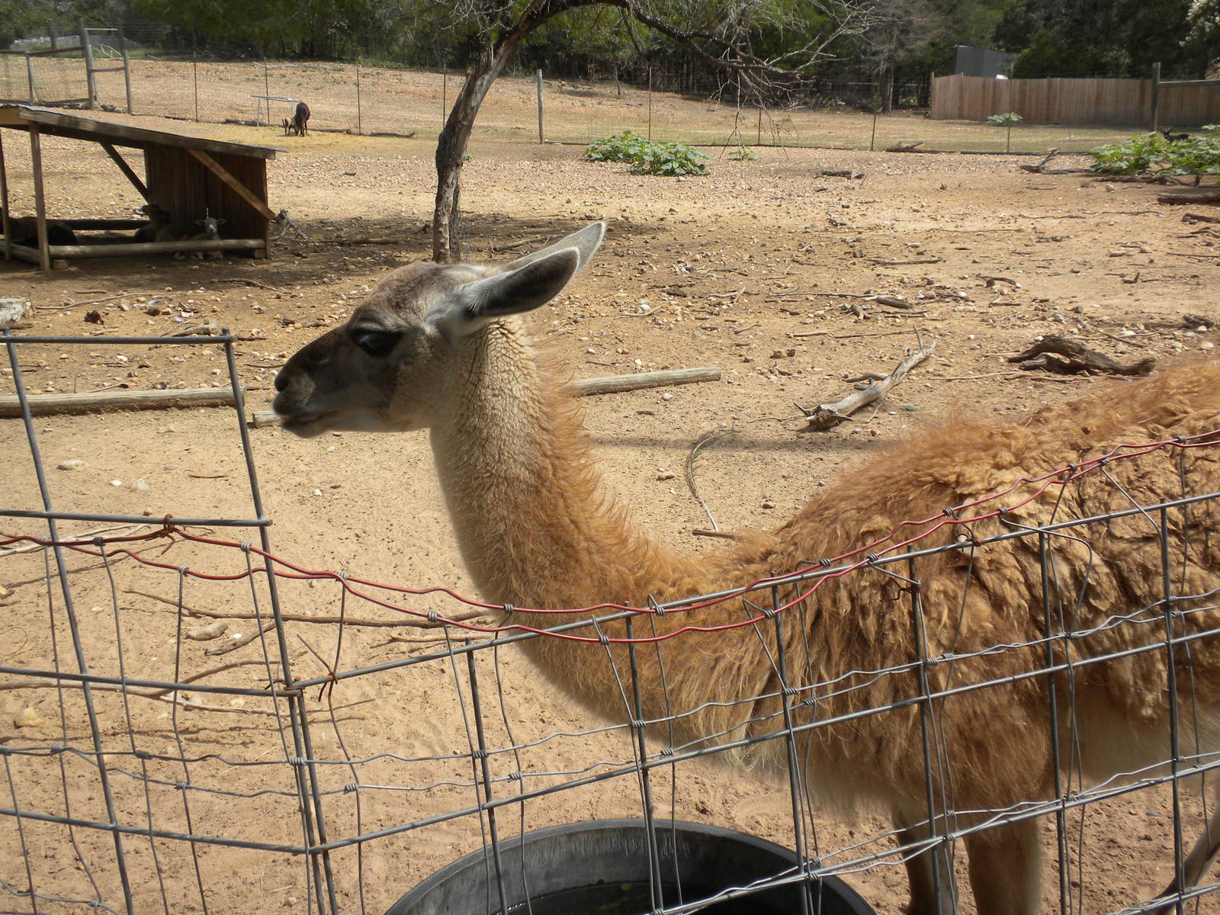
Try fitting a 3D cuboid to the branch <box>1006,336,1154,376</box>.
[{"bbox_3d":[2.470,-0.535,6.831,0.780,0.150,0.260,3,17,12],"label":"branch"}]

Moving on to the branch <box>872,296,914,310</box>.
[{"bbox_3d":[1.916,-1.047,8.781,0.300,0.060,0.080,15,22,42],"label":"branch"}]

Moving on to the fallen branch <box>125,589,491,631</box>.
[{"bbox_3d":[-0.884,0.435,3.797,1.100,0.070,0.130,1,16,7],"label":"fallen branch"}]

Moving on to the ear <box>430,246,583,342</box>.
[{"bbox_3d":[-0.128,-0.205,1.620,0.210,0.068,0.065,-27,10,13],"label":"ear"}]

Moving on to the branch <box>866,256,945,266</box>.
[{"bbox_3d":[2.457,-1.639,10.808,0.660,0.050,0.140,2,16,8],"label":"branch"}]

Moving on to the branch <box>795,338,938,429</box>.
[{"bbox_3d":[1.314,-0.426,6.457,0.360,0.180,1.550,9,19,31],"label":"branch"}]

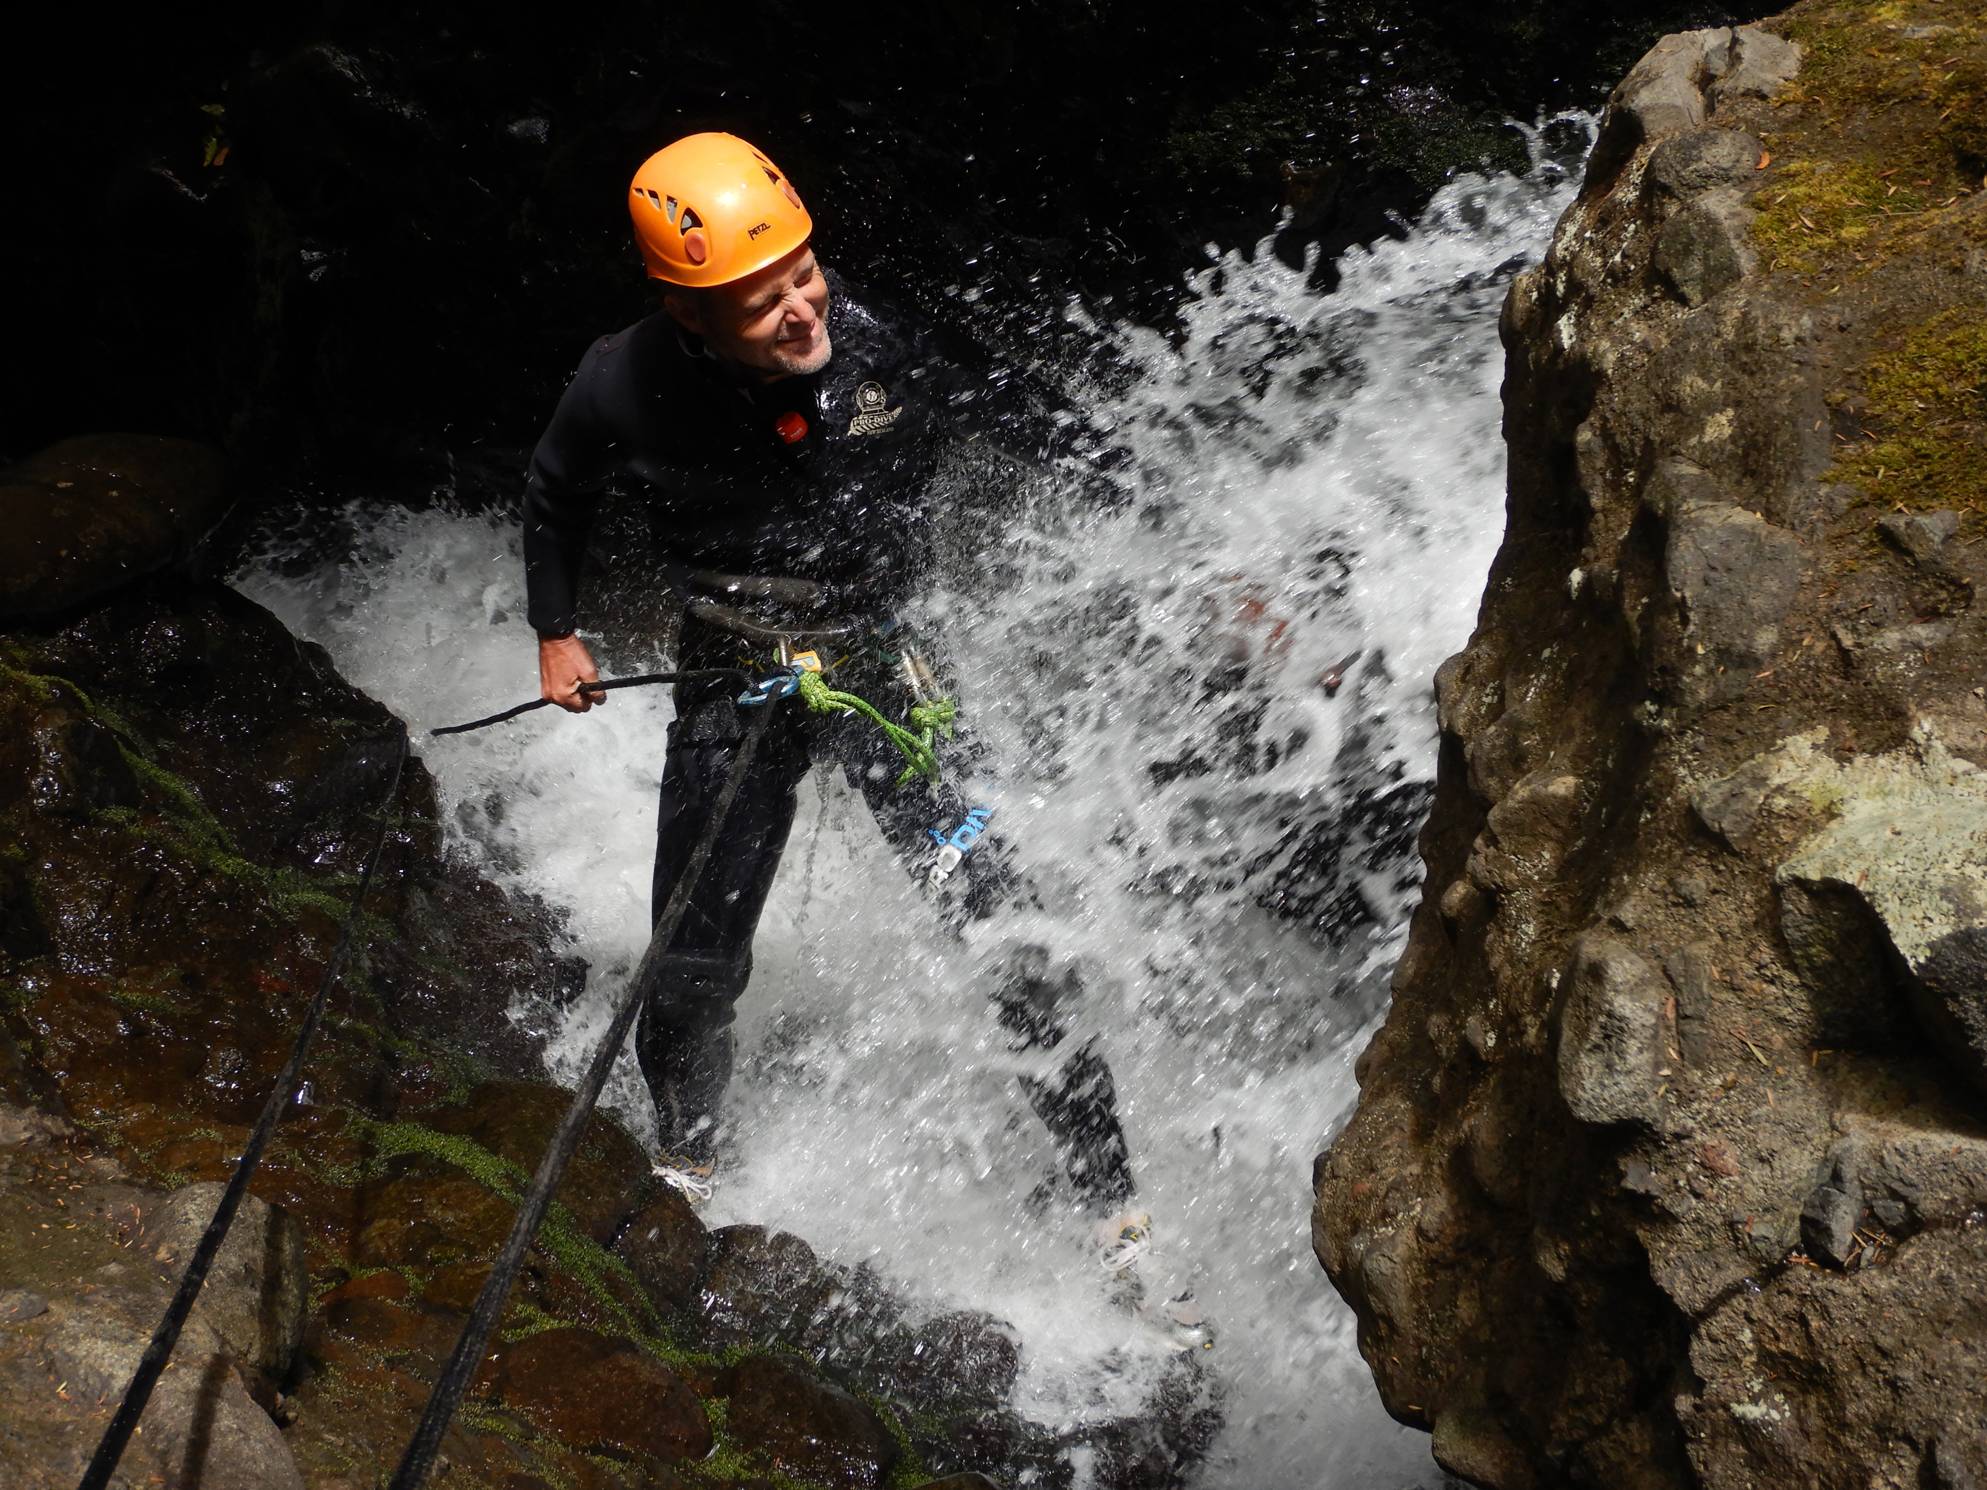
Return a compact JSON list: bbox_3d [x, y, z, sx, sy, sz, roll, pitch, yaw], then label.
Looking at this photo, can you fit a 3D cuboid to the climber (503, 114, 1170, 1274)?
[{"bbox_3d":[-0.145,0.020,3.500,0.900,1.700,0.600,-14,33,-11],"label":"climber"}]

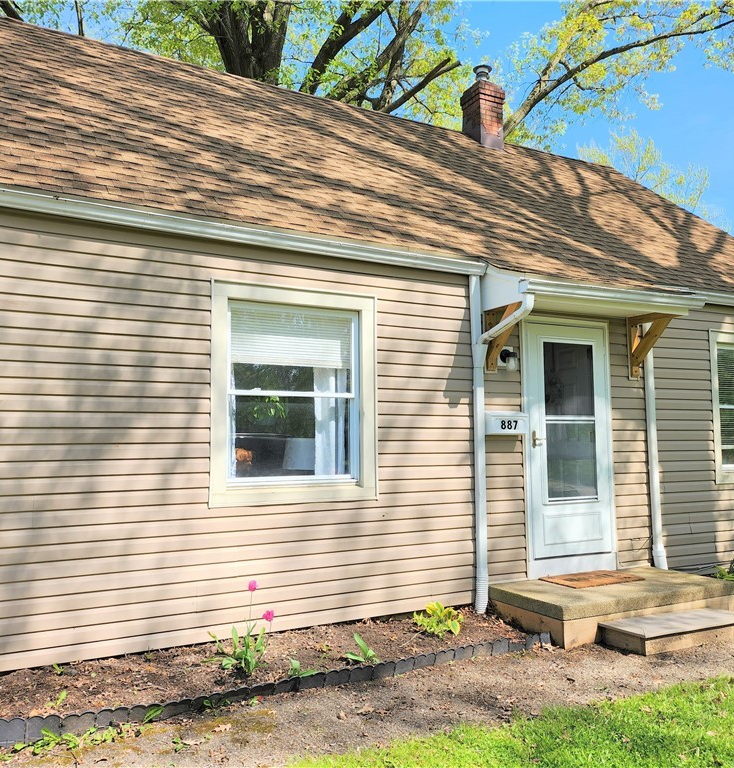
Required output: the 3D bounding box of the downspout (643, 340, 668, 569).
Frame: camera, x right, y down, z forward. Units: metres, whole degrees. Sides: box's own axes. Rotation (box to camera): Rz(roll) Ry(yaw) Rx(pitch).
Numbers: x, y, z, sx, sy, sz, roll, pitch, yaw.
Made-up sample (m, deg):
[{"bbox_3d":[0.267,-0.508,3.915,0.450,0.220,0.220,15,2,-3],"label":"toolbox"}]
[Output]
[{"bbox_3d":[2.730,0.568,6.755,0.100,2.390,0.090,2,-5,-29],"label":"downspout"}]

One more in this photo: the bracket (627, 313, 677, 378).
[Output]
[{"bbox_3d":[2.643,-0.355,6.586,0.115,0.575,0.440,2,-5,-29],"label":"bracket"}]

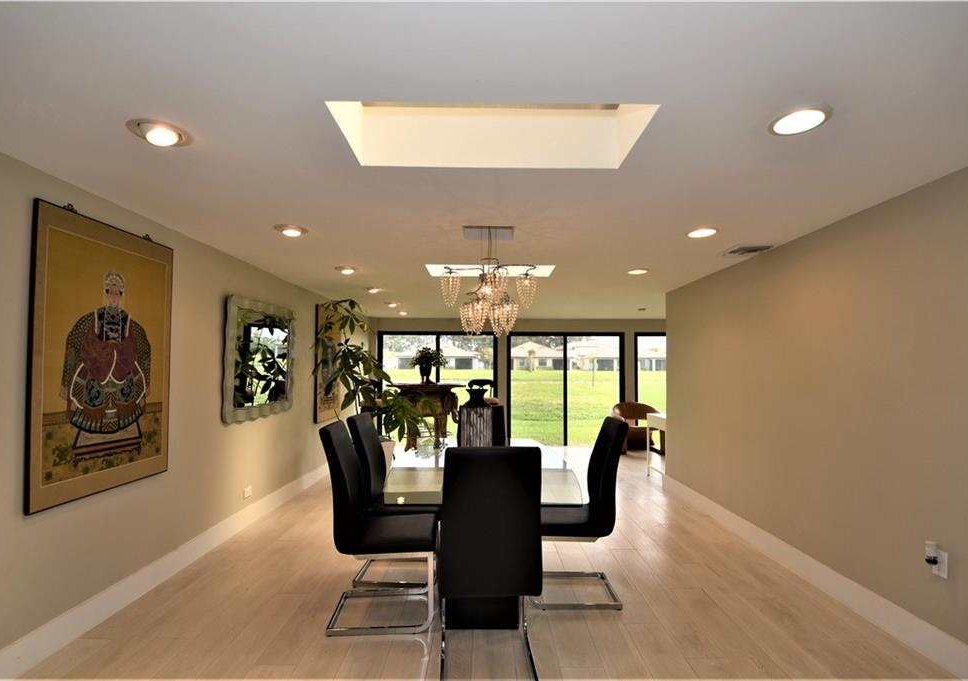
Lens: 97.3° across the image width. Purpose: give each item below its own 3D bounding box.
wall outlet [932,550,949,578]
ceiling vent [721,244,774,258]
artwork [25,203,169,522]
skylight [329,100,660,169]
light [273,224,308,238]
[{"bbox_3d":[2.174,1.067,2.030,0.015,0.116,0.072,0,-3,1],"label":"wall outlet"},{"bbox_3d":[1.993,-0.676,3.230,0.270,0.025,0.280,0,-3,1],"label":"ceiling vent"},{"bbox_3d":[-2.066,0.099,2.366,0.040,1.430,0.890,0,-4,0],"label":"artwork"},{"bbox_3d":[0.028,-0.938,1.703,1.155,0.280,0.470,0,-4,0],"label":"skylight"},{"bbox_3d":[-1.289,-0.729,2.840,0.220,0.040,0.220,0,-4,0],"label":"light"}]

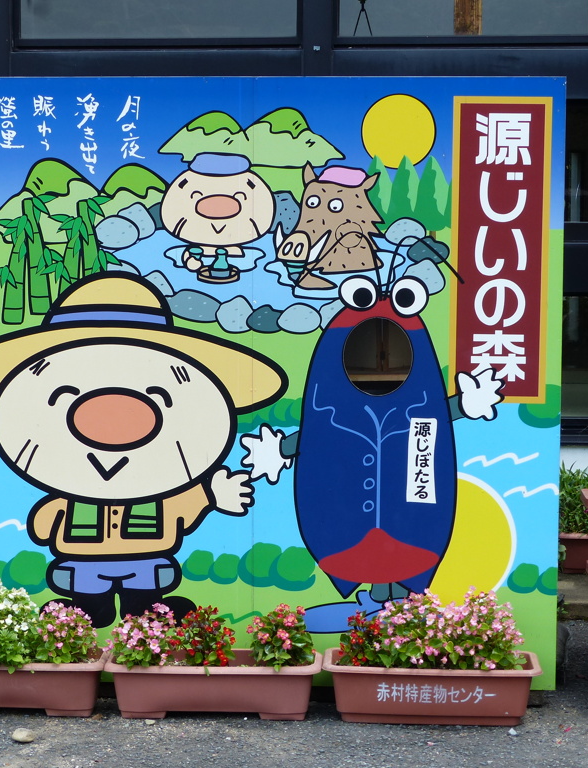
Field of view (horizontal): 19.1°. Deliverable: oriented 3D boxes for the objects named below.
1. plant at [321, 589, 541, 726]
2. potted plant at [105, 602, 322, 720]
[{"bbox_3d":[0.410,0.794,5.162,0.635,0.379,0.235,0,6,4],"label":"plant"},{"bbox_3d":[-0.234,0.815,5.192,0.635,0.330,0.235,0,6,3],"label":"potted plant"}]

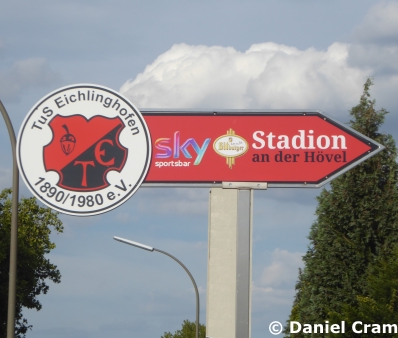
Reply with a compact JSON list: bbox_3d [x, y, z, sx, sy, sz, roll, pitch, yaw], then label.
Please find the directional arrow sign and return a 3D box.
[{"bbox_3d":[0.343,-0.112,11.520,1.350,0.425,0.060,0,-10,3],"label":"directional arrow sign"}]

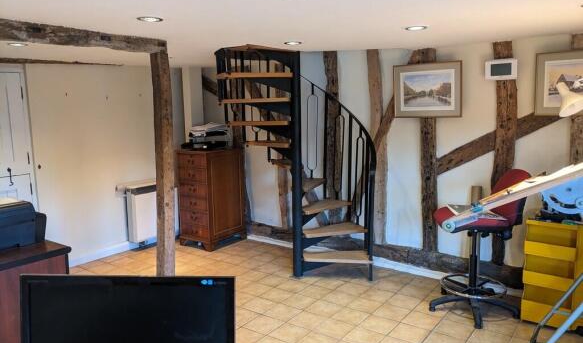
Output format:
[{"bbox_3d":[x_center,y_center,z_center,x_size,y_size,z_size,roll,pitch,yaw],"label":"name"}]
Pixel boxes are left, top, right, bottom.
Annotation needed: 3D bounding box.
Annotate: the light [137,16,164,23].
[{"bbox_3d":[-0.755,-0.816,2.429,0.135,0.030,0.135,-1,8,0],"label":"light"}]

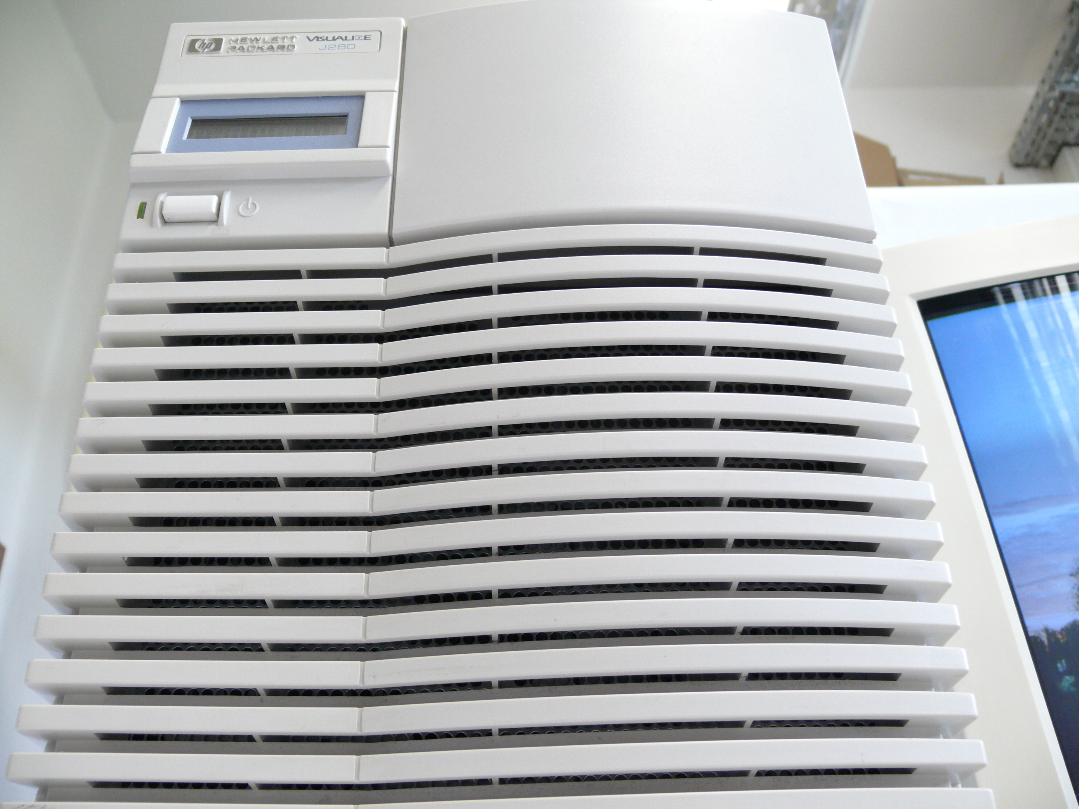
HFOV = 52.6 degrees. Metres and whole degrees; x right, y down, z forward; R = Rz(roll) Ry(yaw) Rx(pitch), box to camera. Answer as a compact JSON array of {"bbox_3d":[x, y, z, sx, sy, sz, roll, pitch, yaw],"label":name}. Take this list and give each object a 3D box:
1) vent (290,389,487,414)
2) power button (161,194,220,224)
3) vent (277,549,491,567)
[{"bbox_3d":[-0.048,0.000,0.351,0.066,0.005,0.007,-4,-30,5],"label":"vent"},{"bbox_3d":[-0.133,-0.075,0.417,0.021,0.011,0.005,-1,-30,-1],"label":"power button"},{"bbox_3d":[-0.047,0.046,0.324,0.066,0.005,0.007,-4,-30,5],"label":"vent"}]

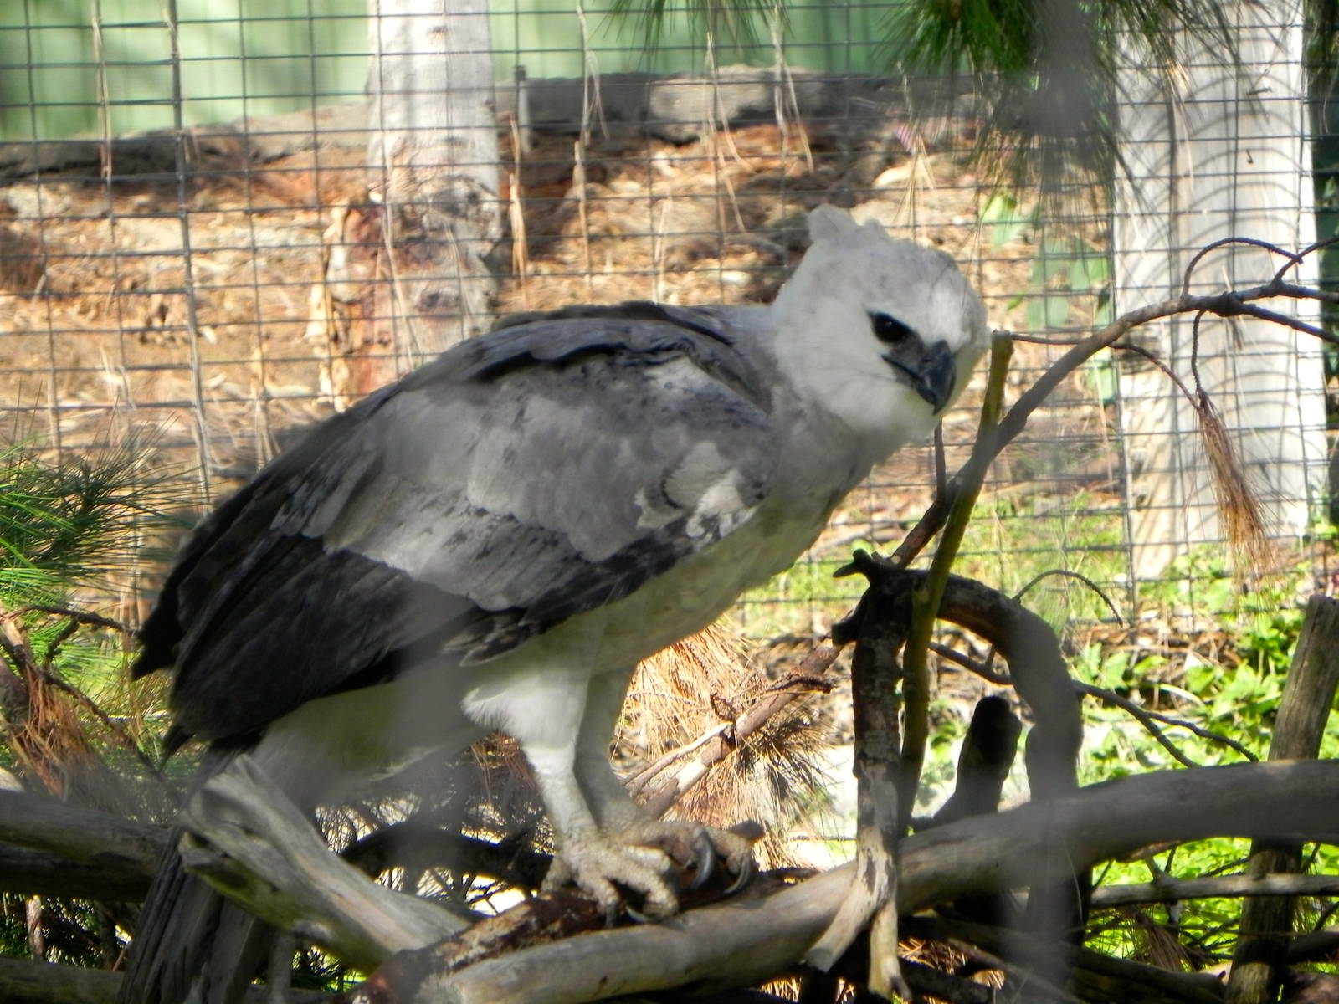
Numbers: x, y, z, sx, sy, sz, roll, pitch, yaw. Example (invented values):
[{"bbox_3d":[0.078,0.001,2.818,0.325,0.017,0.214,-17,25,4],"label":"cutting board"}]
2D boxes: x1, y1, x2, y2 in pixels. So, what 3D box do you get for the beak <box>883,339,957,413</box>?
[{"bbox_3d":[0.199,-0.099,11.500,0.056,0.054,0.040,33,9,40],"label":"beak"}]

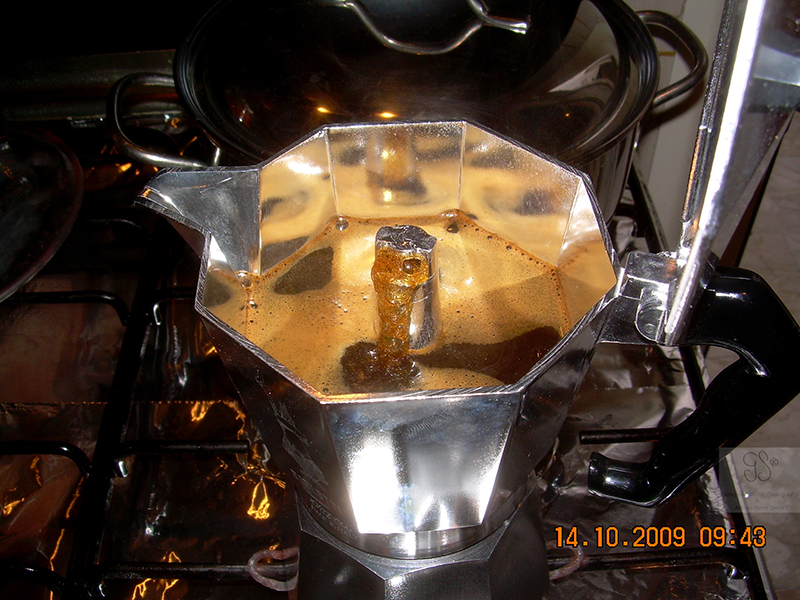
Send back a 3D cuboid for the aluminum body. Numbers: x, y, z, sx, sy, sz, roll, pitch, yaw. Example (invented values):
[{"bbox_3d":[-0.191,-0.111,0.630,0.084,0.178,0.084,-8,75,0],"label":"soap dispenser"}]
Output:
[{"bbox_3d":[-0.008,0.012,0.245,0.127,0.085,0.105,13,48,14],"label":"aluminum body"}]

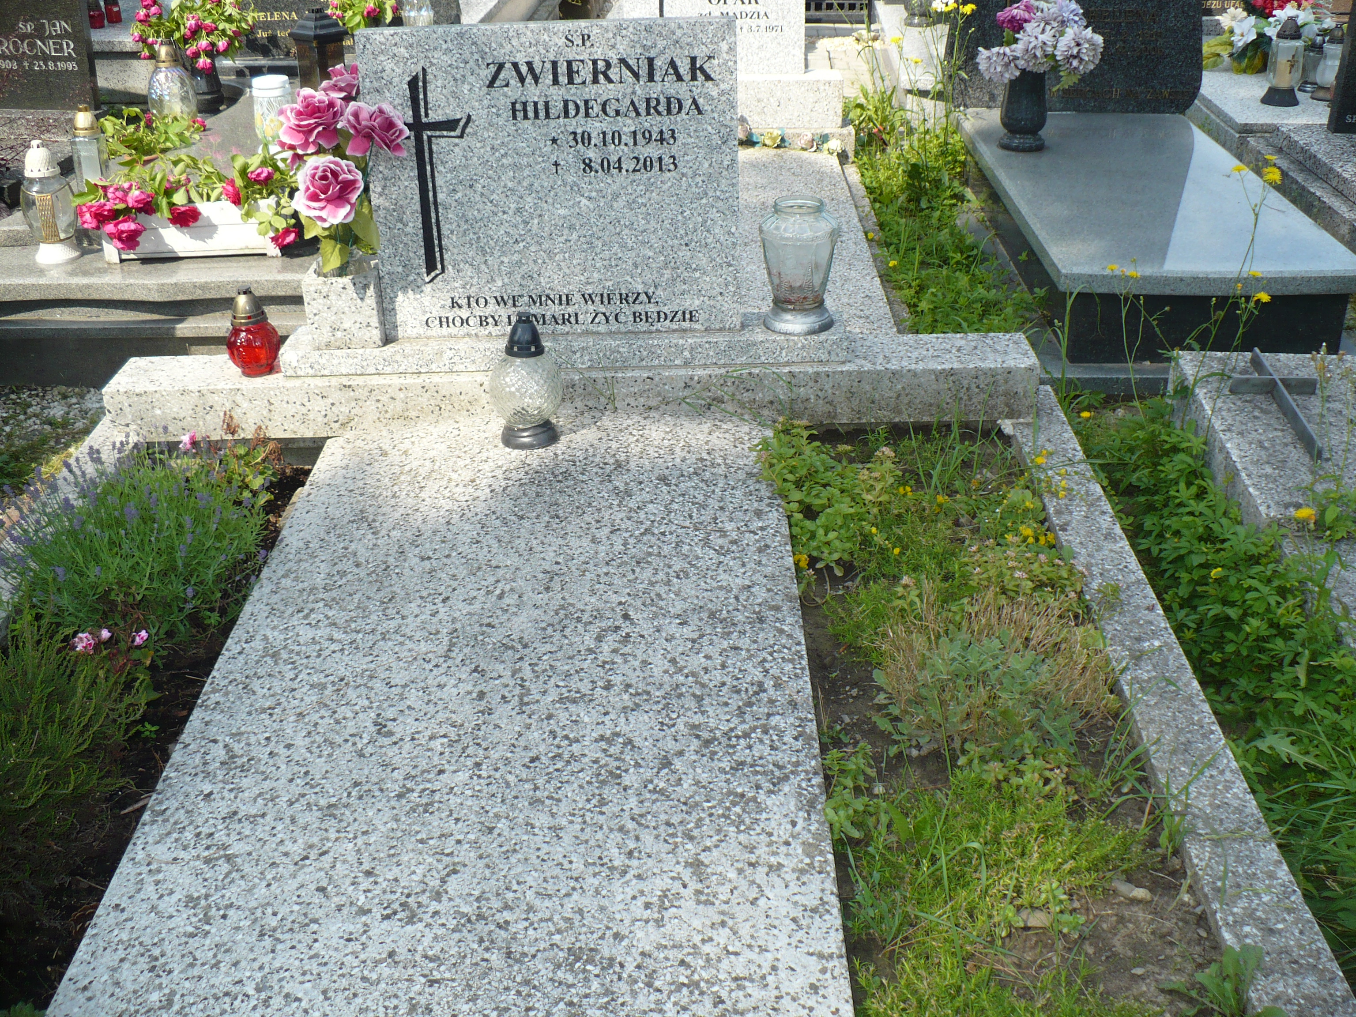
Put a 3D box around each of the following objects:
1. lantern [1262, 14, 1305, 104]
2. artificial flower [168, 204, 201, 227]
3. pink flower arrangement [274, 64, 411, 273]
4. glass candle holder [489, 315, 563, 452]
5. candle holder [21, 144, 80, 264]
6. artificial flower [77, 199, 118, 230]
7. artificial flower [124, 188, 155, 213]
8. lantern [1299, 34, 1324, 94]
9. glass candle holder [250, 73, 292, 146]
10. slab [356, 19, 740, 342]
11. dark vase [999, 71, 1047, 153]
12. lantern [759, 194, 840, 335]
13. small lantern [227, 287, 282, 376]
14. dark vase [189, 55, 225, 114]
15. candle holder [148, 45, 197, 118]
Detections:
[{"bbox_3d":[1.757,-1.291,4.192,0.112,0.236,0.112,-1,26,0],"label":"lantern"},{"bbox_3d":[-1.074,-0.638,3.156,0.074,0.054,0.065,-2,23,0],"label":"artificial flower"},{"bbox_3d":[-0.574,-0.581,2.465,0.210,0.340,0.190,-2,23,0],"label":"pink flower arrangement"},{"bbox_3d":[-0.266,-0.224,2.546,0.132,0.226,0.132,-4,26,-6],"label":"glass candle holder"},{"bbox_3d":[-1.411,-0.689,3.239,0.122,0.250,0.122,-2,23,0],"label":"candle holder"},{"bbox_3d":[-1.261,-0.638,3.145,0.090,0.066,0.080,-2,23,0],"label":"artificial flower"},{"bbox_3d":[-1.277,-0.731,3.435,0.071,0.060,0.064,-10,28,-18],"label":"artificial flower"},{"bbox_3d":[1.902,-1.332,4.340,0.083,0.160,0.083,10,28,21],"label":"lantern"},{"bbox_3d":[-1.107,-1.078,3.970,0.107,0.205,0.107,-8,27,-13],"label":"glass candle holder"},{"bbox_3d":[-0.200,-0.535,2.391,0.600,0.497,0.065,-2,20,1],"label":"slab"},{"bbox_3d":[0.921,-1.054,3.834,0.128,0.196,0.128,-2,23,0],"label":"dark vase"},{"bbox_3d":[0.218,-0.439,2.600,0.143,0.220,0.143,1,26,5],"label":"lantern"},{"bbox_3d":[-0.773,-0.322,2.617,0.096,0.150,0.096,-2,23,0],"label":"small lantern"},{"bbox_3d":[-1.485,-1.364,4.567,0.117,0.220,0.117,-9,27,-15],"label":"dark vase"},{"bbox_3d":[-1.438,-1.197,4.089,0.136,0.212,0.136,-2,23,0],"label":"candle holder"}]

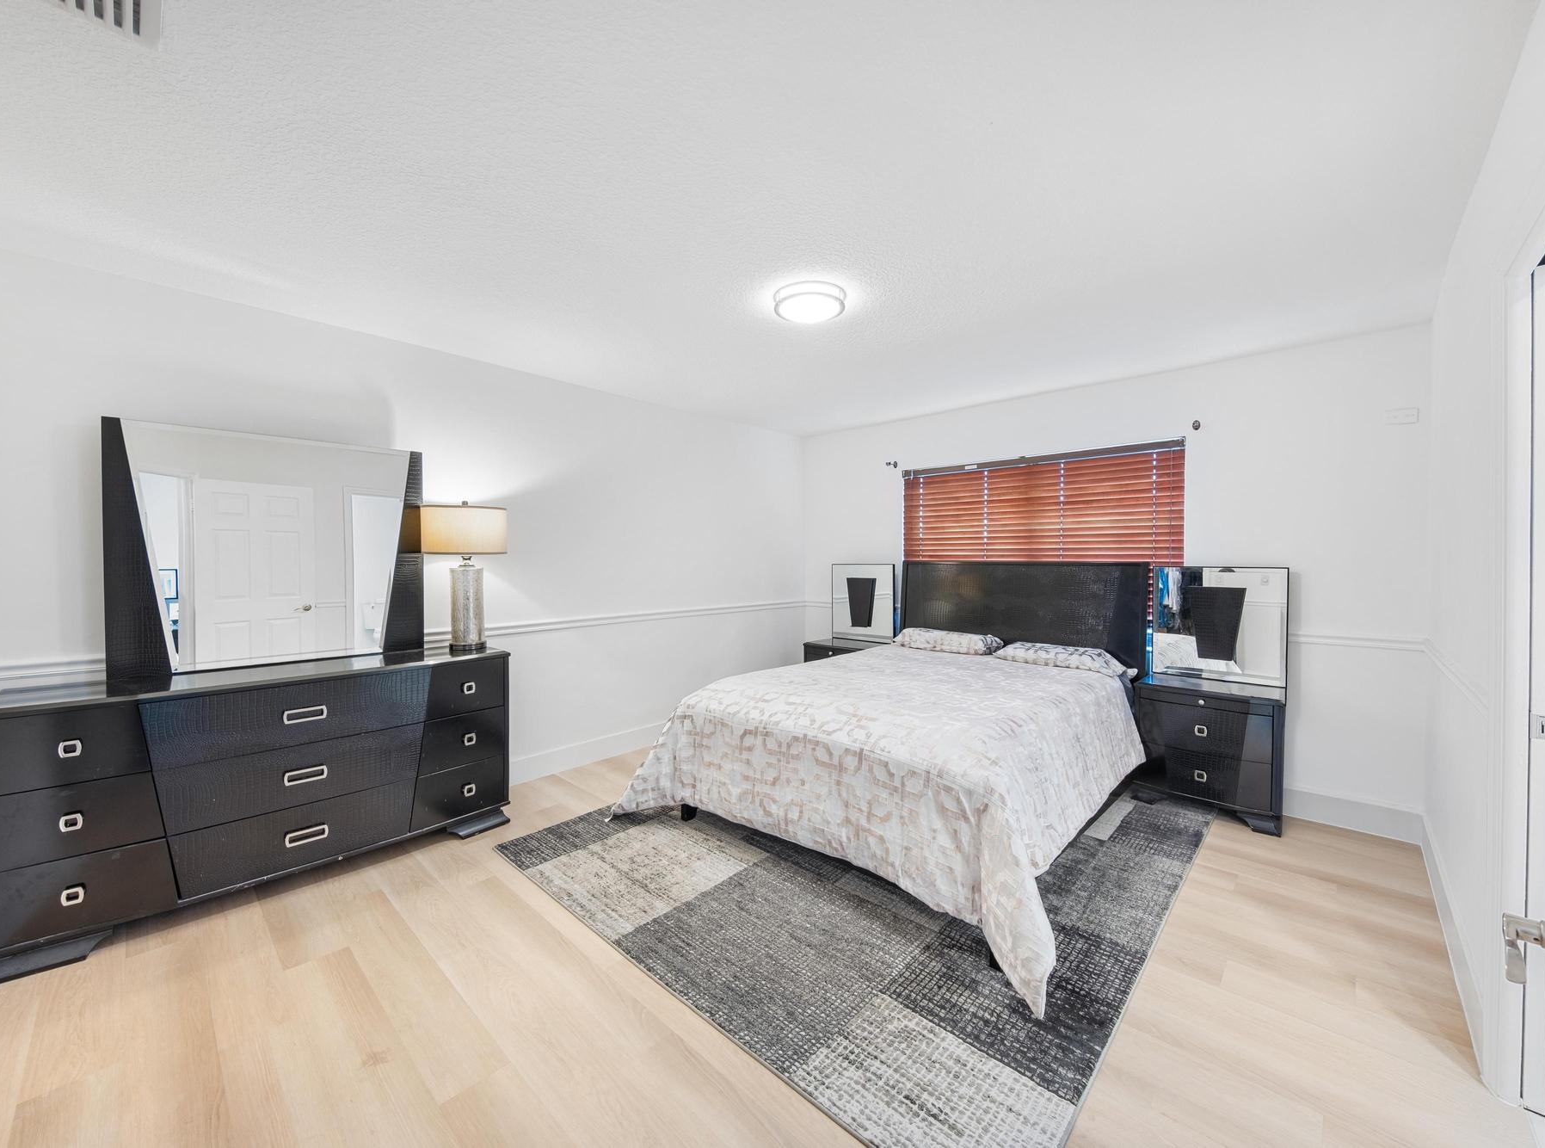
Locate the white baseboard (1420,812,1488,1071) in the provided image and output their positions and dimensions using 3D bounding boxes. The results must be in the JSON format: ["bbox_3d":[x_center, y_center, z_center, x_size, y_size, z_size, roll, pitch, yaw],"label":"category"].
[{"bbox_3d":[2.413,1.200,2.053,1.700,0.140,0.018,-1,1,-45],"label":"white baseboard"}]

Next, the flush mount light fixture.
[{"bbox_3d":[0.157,-1.133,2.392,0.305,0.080,0.305,0,1,0],"label":"flush mount light fixture"}]

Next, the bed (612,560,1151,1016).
[{"bbox_3d":[0.797,0.598,3.135,1.920,1.320,2.320,1,1,43],"label":"bed"}]

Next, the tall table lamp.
[{"bbox_3d":[-1.599,0.015,2.985,0.452,0.776,0.452,1,1,44],"label":"tall table lamp"}]

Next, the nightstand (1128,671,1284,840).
[{"bbox_3d":[2.338,0.929,3.084,0.620,0.650,0.410,1,1,43],"label":"nightstand"}]

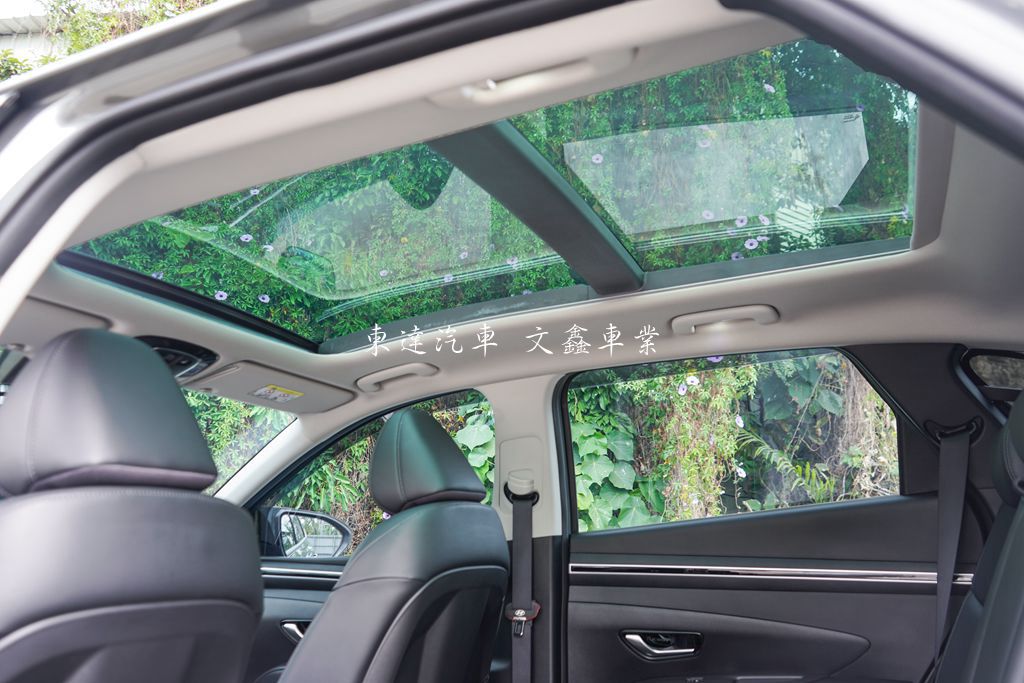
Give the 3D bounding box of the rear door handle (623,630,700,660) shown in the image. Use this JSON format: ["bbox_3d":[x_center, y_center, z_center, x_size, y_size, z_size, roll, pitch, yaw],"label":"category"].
[{"bbox_3d":[0.318,0.643,1.684,0.160,0.055,0.040,-6,-15,24],"label":"rear door handle"}]

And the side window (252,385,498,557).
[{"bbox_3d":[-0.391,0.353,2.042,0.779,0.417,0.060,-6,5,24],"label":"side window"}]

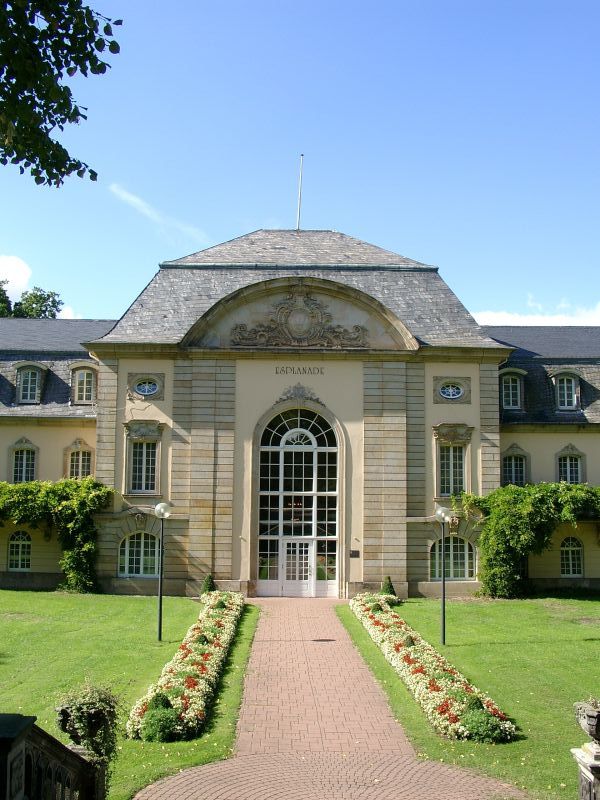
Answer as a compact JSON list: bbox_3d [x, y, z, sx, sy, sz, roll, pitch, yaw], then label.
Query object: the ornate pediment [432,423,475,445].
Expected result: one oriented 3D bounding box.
[{"bbox_3d":[6.285,1.368,32.095,1.741,0.858,0.350,1,-6,-1],"label":"ornate pediment"}]

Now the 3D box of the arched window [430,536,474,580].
[{"bbox_3d":[6.222,6.443,31.904,1.833,1.781,0.250,1,-6,-1],"label":"arched window"}]

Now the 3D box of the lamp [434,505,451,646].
[{"bbox_3d":[4.229,5.180,23.154,0.440,4.000,0.440,1,-6,-1],"label":"lamp"}]

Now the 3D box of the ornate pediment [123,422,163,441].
[{"bbox_3d":[-6.295,1.248,31.907,1.721,0.833,0.350,1,-6,-1],"label":"ornate pediment"}]

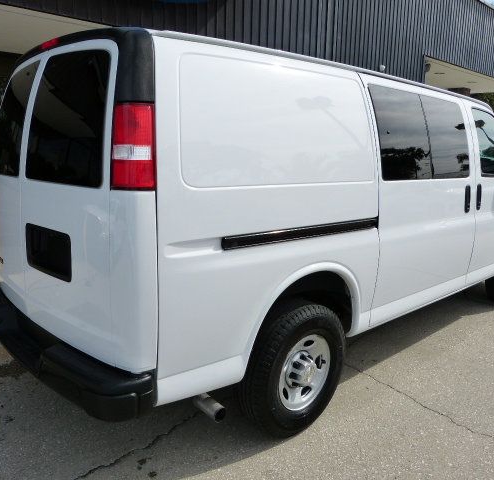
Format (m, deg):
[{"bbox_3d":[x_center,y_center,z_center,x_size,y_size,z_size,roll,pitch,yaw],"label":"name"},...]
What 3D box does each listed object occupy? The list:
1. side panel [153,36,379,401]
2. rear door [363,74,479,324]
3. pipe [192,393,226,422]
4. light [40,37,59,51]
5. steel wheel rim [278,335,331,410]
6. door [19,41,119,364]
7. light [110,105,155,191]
[{"bbox_3d":[0.172,-0.111,2.285,1.515,1.520,0.180,-9,15,-42],"label":"side panel"},{"bbox_3d":[1.243,-0.269,3.262,1.450,1.540,0.190,-9,15,-42],"label":"rear door"},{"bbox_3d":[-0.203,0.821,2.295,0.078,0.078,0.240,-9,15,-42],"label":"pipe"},{"bbox_3d":[-0.983,-0.981,2.316,0.055,0.045,0.270,-9,15,-42],"label":"light"},{"bbox_3d":[0.288,0.727,2.614,0.440,0.440,0.165,-9,15,-42],"label":"steel wheel rim"},{"bbox_3d":[-0.809,-0.198,2.067,0.220,1.350,0.820,-9,15,-42],"label":"door"},{"bbox_3d":[-0.430,-0.344,1.706,0.115,0.315,0.190,-9,15,-42],"label":"light"}]

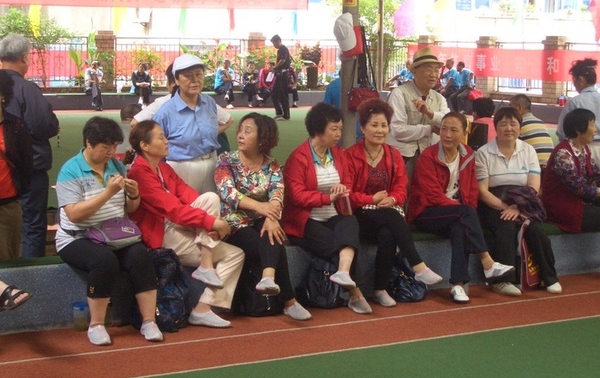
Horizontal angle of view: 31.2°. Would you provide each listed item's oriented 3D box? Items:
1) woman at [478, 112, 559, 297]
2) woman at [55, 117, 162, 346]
[{"bbox_3d":[1.474,0.049,7.211,0.530,1.190,0.760,0,8,-3],"label":"woman"},{"bbox_3d":[-1.053,0.196,5.934,0.530,1.180,0.750,-3,9,-27],"label":"woman"}]

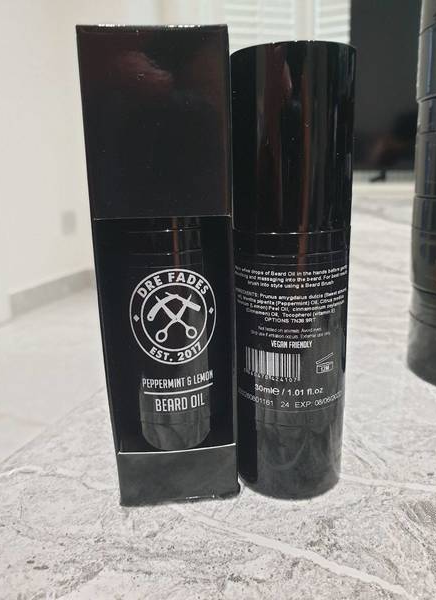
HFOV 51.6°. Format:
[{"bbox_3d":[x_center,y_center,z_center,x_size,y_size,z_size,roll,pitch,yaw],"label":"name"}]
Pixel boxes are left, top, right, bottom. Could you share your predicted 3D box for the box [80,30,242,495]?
[{"bbox_3d":[-0.015,-0.006,0.140,0.036,0.130,0.036,-3,13,-3],"label":"box"}]

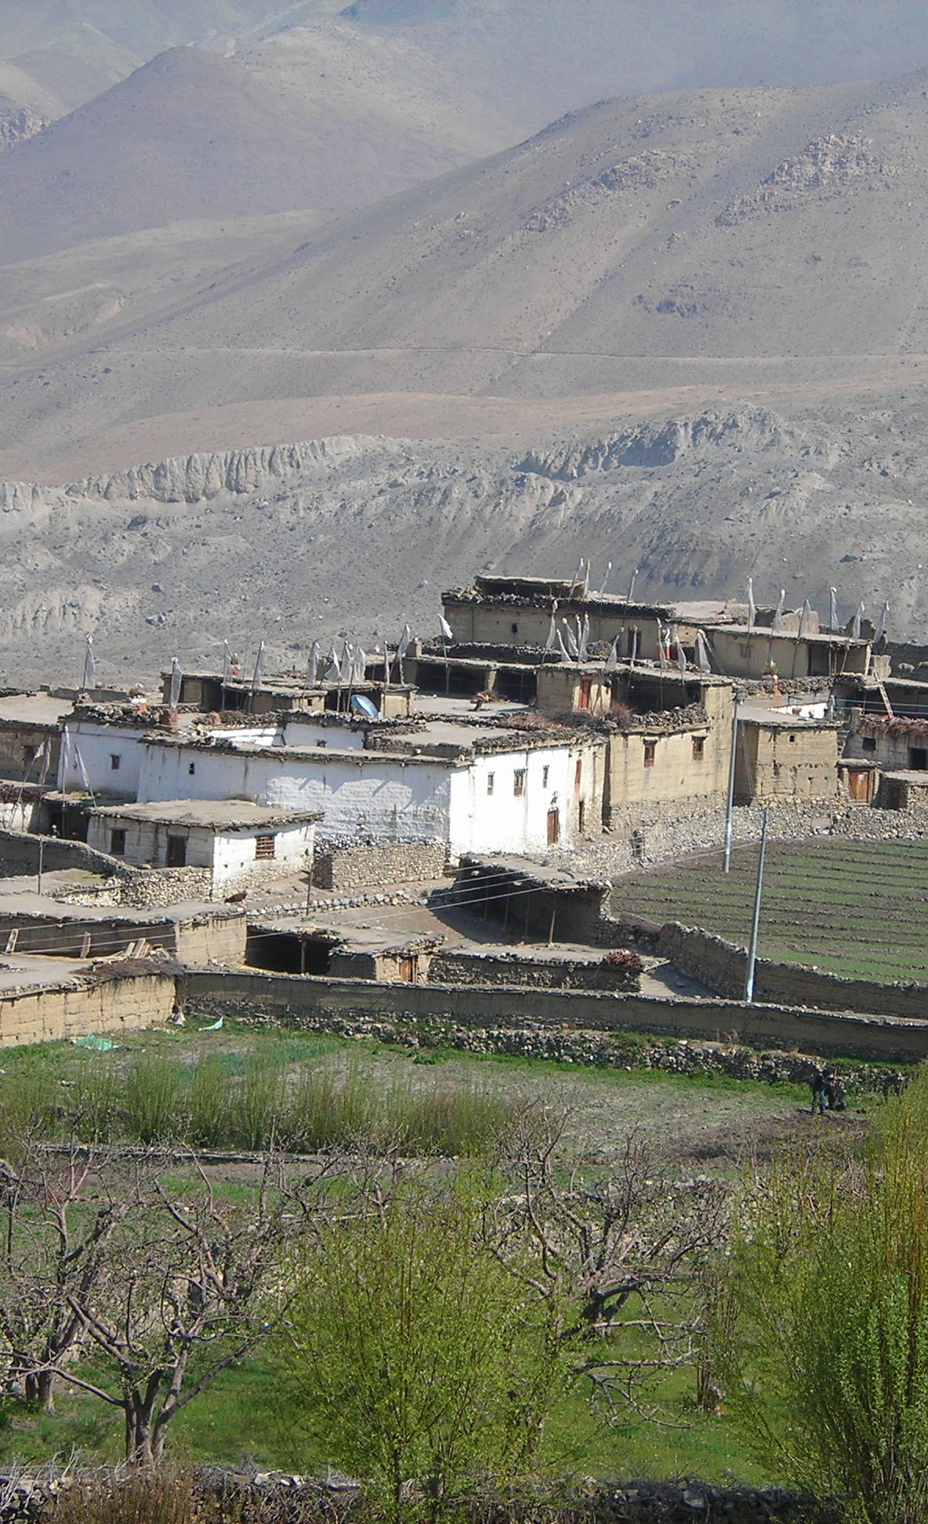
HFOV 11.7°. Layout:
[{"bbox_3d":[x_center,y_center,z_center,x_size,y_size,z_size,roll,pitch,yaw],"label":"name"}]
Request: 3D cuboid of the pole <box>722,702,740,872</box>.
[{"bbox_3d":[12.031,1.128,202.584,0.180,7.640,0.180,3,6,0],"label":"pole"}]

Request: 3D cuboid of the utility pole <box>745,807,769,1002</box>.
[{"bbox_3d":[11.030,5.593,169.584,0.180,7.810,0.180,5,6,0],"label":"utility pole"}]

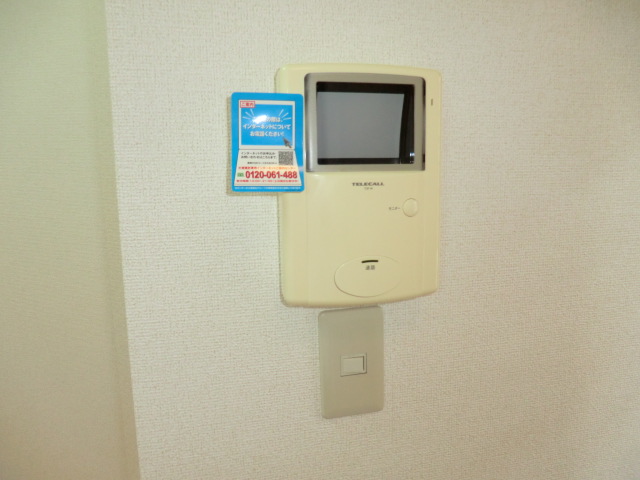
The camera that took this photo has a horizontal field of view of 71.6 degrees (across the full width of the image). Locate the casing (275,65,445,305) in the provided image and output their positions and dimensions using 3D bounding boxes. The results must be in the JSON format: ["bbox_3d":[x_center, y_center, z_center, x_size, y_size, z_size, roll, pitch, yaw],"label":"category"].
[{"bbox_3d":[0.041,-0.049,0.439,0.162,0.236,0.040,-2,8,-11],"label":"casing"}]

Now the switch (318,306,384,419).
[{"bbox_3d":[0.035,0.132,0.478,0.070,0.120,0.008,-2,8,-11],"label":"switch"}]

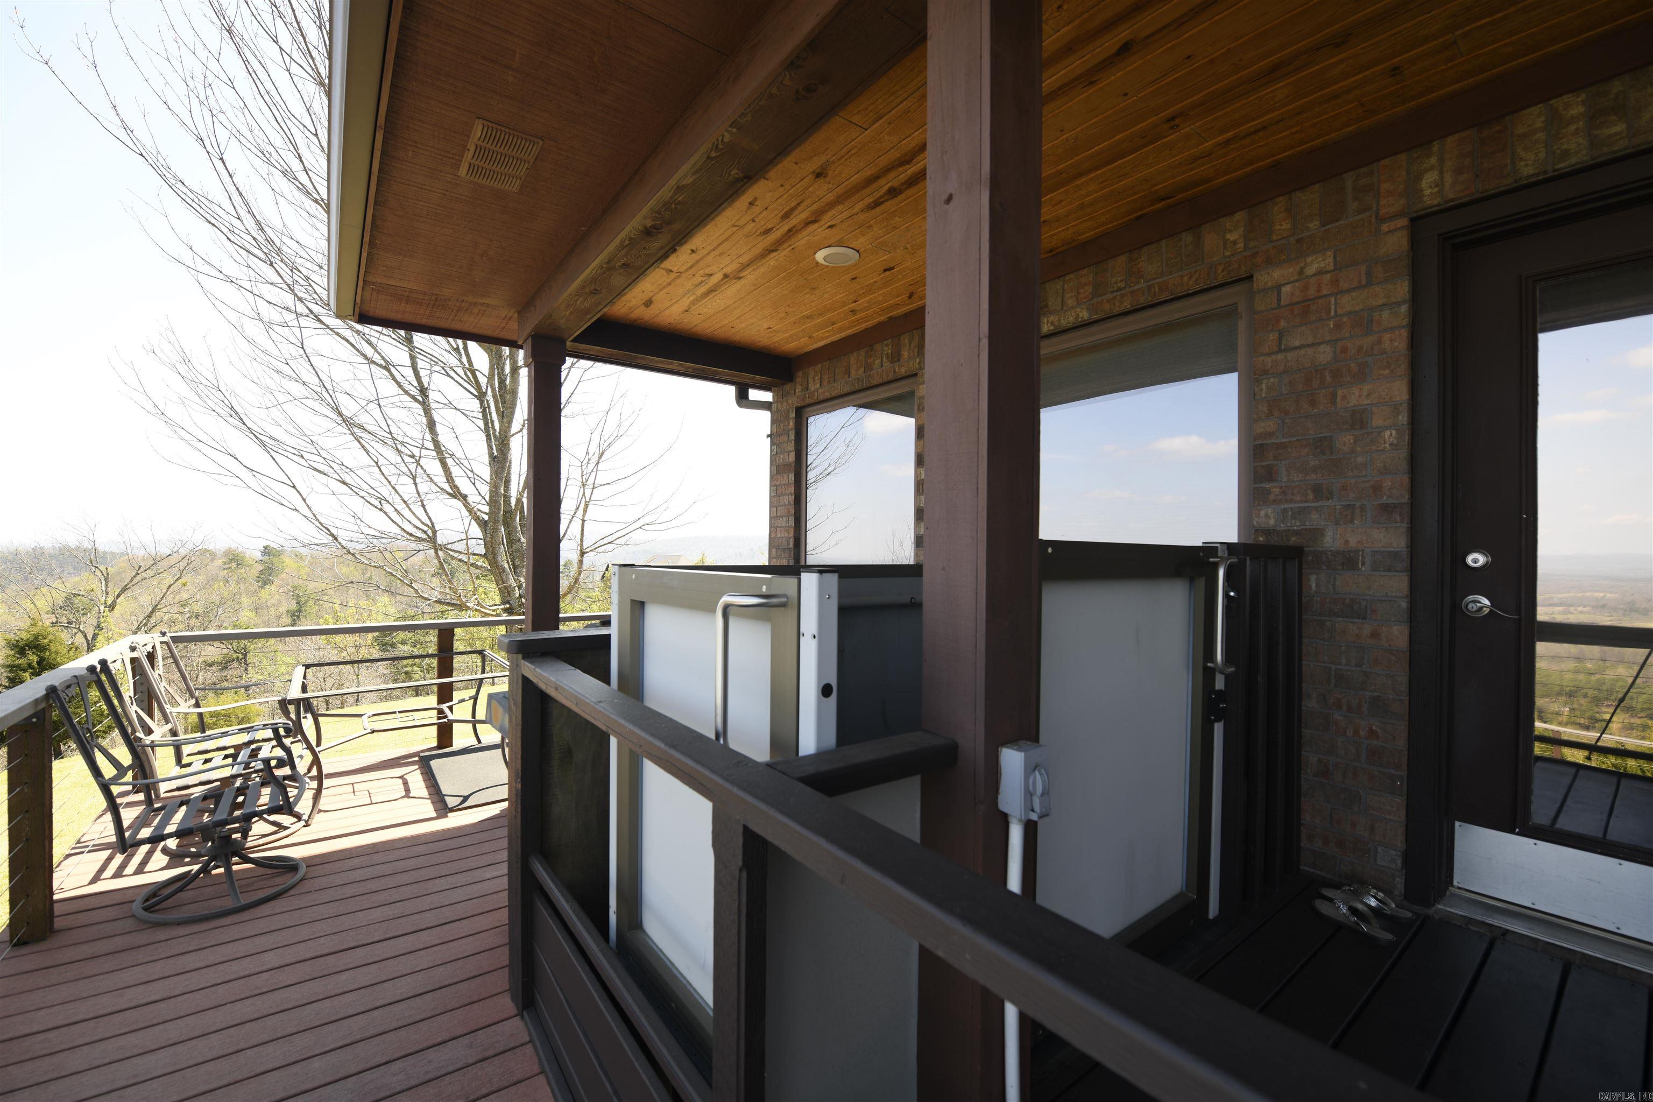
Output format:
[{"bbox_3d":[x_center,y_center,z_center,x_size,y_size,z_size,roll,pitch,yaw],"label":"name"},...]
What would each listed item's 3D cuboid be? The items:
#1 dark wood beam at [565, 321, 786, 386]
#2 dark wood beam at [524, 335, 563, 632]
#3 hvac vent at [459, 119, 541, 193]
[{"bbox_3d":[-0.974,-1.375,4.491,1.640,0.178,0.185,0,1,-36],"label":"dark wood beam"},{"bbox_3d":[-1.732,0.034,3.933,0.172,2.635,0.172,1,0,-38],"label":"dark wood beam"},{"bbox_3d":[-1.166,-1.404,2.293,0.204,0.020,0.410,1,0,-38],"label":"hvac vent"}]

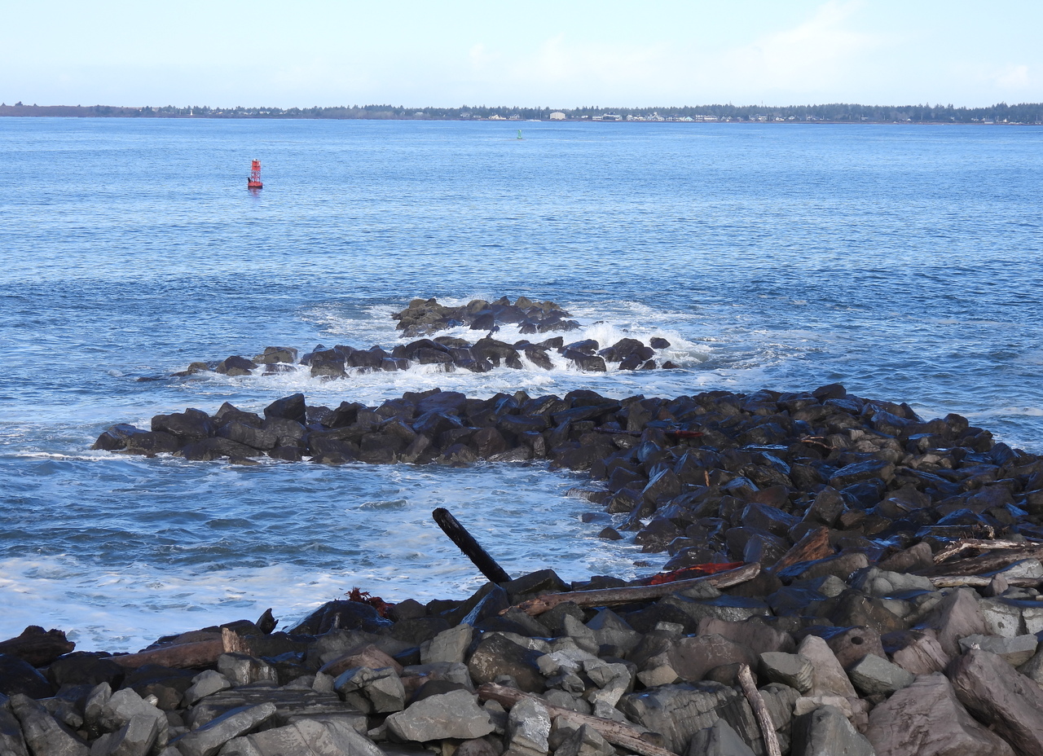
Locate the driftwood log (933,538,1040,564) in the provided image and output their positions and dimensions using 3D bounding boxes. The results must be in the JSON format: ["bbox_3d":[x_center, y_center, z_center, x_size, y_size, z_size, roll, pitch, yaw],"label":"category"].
[{"bbox_3d":[10.605,3.918,58.222,2.500,0.420,0.500,-3,6,-5],"label":"driftwood log"}]

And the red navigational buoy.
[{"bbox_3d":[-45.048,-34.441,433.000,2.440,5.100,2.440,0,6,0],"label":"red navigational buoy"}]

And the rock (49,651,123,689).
[{"bbox_3d":[-8.843,5.964,52.000,1.500,0.750,1.200,0,6,0],"label":"rock"}]

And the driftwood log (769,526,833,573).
[{"bbox_3d":[6.555,4.017,59.975,1.500,0.500,0.500,-30,17,-19],"label":"driftwood log"}]

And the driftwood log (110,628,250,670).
[{"bbox_3d":[-6.947,5.500,51.680,2.750,0.500,0.520,-7,6,1],"label":"driftwood log"}]

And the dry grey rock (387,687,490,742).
[{"bbox_3d":[-1.260,5.185,39.414,1.580,0.700,1.050,0,6,0],"label":"dry grey rock"}]

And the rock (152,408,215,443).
[{"bbox_3d":[-12.990,1.833,98.500,2.400,1.250,1.700,0,6,0],"label":"rock"}]

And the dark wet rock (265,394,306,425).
[{"bbox_3d":[-8.725,1.160,94.725,1.500,1.150,1.250,0,6,0],"label":"dark wet rock"}]

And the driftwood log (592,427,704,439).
[{"bbox_3d":[4.367,1.896,88.278,4.000,0.330,0.330,2,6,15],"label":"driftwood log"}]

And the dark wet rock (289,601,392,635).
[{"bbox_3d":[-4.141,5.537,58.500,2.300,0.800,1.500,0,6,0],"label":"dark wet rock"}]

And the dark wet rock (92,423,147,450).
[{"bbox_3d":[-14.909,2.169,95.340,1.950,0.950,1.400,0,6,0],"label":"dark wet rock"}]

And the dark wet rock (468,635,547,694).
[{"bbox_3d":[-0.294,5.592,50.000,1.450,1.000,1.200,0,6,0],"label":"dark wet rock"}]

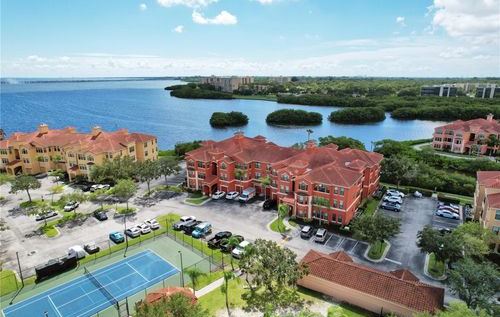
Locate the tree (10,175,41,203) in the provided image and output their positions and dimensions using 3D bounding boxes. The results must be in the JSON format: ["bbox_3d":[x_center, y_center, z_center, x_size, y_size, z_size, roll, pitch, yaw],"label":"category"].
[{"bbox_3d":[-61.468,8.305,84.045,7.400,7.700,7.400,0,15,0],"label":"tree"}]

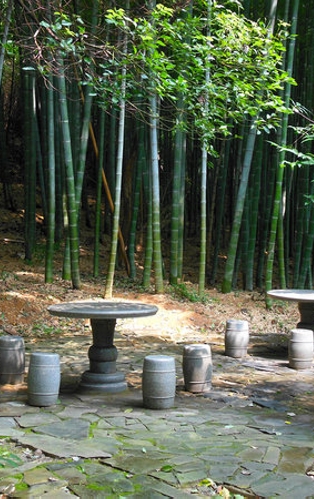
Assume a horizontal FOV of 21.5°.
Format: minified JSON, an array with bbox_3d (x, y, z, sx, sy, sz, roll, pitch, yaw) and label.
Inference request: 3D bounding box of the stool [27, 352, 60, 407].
[{"bbox_3d":[-0.948,1.093,6.982,0.278,0.416,0.278,1,2,0],"label":"stool"}]

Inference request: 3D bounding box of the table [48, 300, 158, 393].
[{"bbox_3d":[-0.508,0.913,7.697,1.023,0.760,1.023,1,2,0],"label":"table"}]

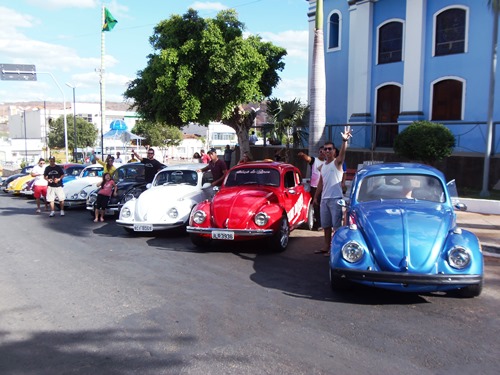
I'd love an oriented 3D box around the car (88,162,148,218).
[{"bbox_3d":[-3.148,0.016,12.908,1.550,1.500,4.050,0,5,14],"label":"car"}]

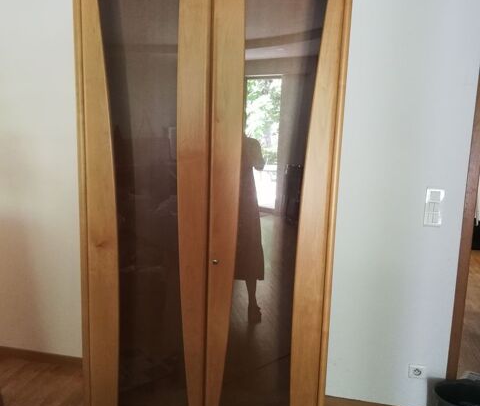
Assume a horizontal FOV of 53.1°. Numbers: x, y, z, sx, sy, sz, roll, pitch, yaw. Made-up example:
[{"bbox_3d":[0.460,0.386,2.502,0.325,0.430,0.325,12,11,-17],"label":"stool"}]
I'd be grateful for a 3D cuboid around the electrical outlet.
[{"bbox_3d":[0.923,0.881,2.498,0.081,0.080,0.016,4,10,12],"label":"electrical outlet"}]

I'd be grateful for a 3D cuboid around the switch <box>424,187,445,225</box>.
[{"bbox_3d":[0.950,0.021,2.345,0.082,0.182,0.016,4,10,12],"label":"switch"}]

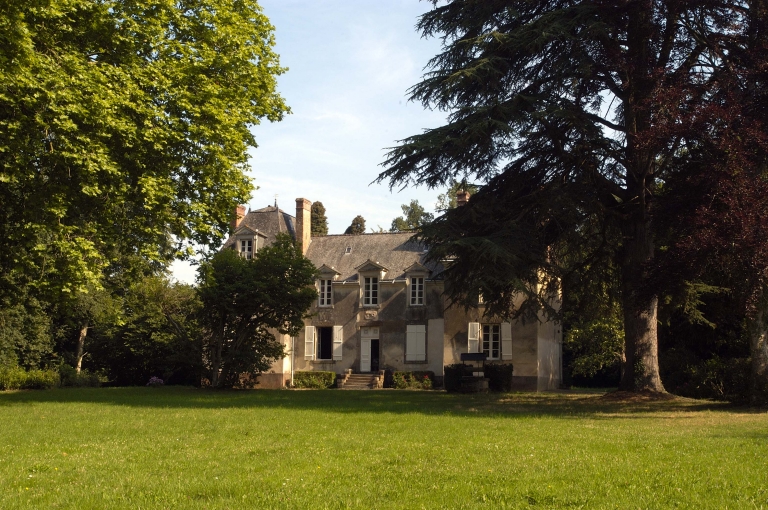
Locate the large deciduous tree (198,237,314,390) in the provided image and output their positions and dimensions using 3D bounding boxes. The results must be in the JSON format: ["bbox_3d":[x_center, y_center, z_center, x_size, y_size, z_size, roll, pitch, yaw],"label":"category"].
[{"bbox_3d":[-8.016,3.631,70.183,7.300,9.700,6.800,0,-6,0],"label":"large deciduous tree"}]

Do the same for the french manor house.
[{"bbox_3d":[0.067,2.553,74.403,22.395,12.796,8.928,-2,-6,19],"label":"french manor house"}]

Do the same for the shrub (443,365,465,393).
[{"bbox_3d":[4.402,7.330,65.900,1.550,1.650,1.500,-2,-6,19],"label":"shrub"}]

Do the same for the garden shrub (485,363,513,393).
[{"bbox_3d":[6.774,7.271,65.405,1.600,1.700,1.500,-2,-6,19],"label":"garden shrub"}]

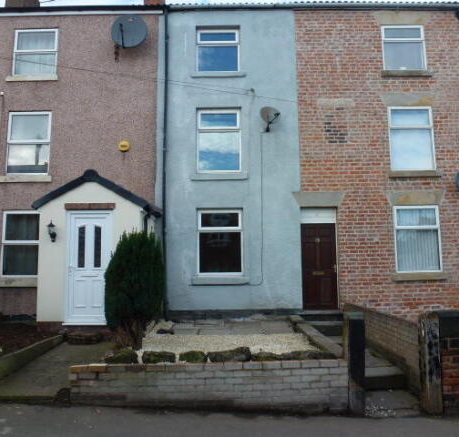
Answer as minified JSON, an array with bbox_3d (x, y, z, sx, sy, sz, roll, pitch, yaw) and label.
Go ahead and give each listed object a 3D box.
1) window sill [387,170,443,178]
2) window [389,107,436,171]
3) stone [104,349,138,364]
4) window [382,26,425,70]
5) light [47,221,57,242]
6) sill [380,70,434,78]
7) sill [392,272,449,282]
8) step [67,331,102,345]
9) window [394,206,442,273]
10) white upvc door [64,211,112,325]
[{"bbox_3d":[4.304,-1.015,9.434,1.200,0.160,0.170,-1,-7,0],"label":"window sill"},{"bbox_3d":[4.288,-1.875,9.512,1.054,1.534,0.090,-1,-7,-1],"label":"window"},{"bbox_3d":[-1.402,1.802,5.252,0.420,0.165,0.250,-1,-7,0],"label":"stone"},{"bbox_3d":[4.212,-4.104,9.768,1.046,1.122,0.090,-1,-7,-1],"label":"window"},{"bbox_3d":[-3.210,0.237,7.311,0.140,0.380,0.200,-1,-7,-1],"label":"light"},{"bbox_3d":[4.249,-3.437,9.725,1.200,0.160,0.170,-1,-7,0],"label":"sill"},{"bbox_3d":[4.290,1.318,9.155,1.260,0.170,0.170,-1,-7,0],"label":"sill"},{"bbox_3d":[-2.605,2.195,7.409,0.650,0.146,0.370,-1,-7,0],"label":"step"},{"bbox_3d":[4.307,0.478,9.241,1.058,1.511,0.090,-1,-7,-1],"label":"window"},{"bbox_3d":[-2.559,0.892,7.409,0.865,2.071,0.090,-1,-7,-1],"label":"white upvc door"}]

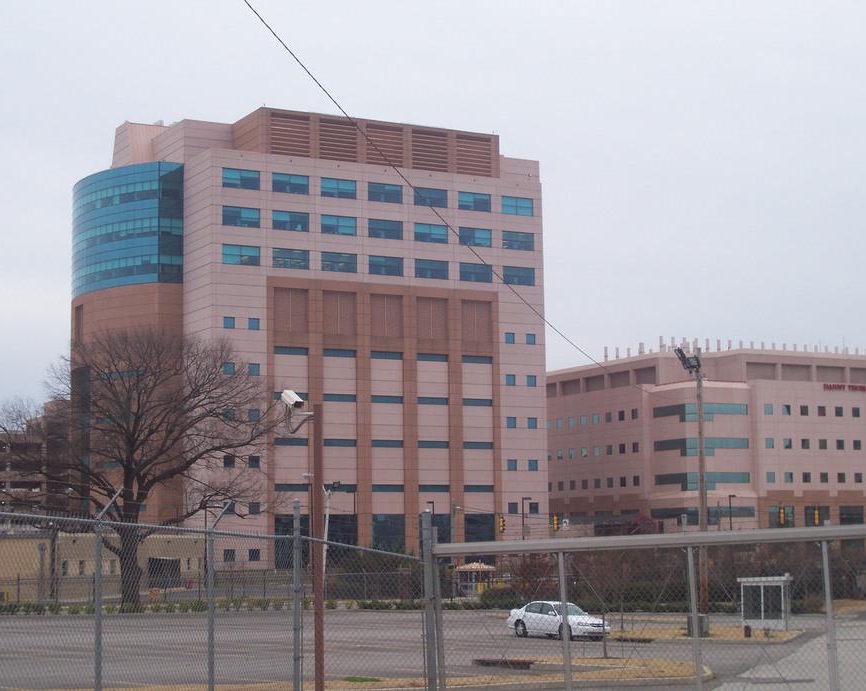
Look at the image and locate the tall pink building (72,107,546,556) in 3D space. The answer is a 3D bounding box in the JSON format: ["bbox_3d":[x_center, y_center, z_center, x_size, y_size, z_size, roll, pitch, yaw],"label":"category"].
[{"bbox_3d":[-20.716,2.232,230.946,54.100,56.600,48.000,3,-8,-29],"label":"tall pink building"}]

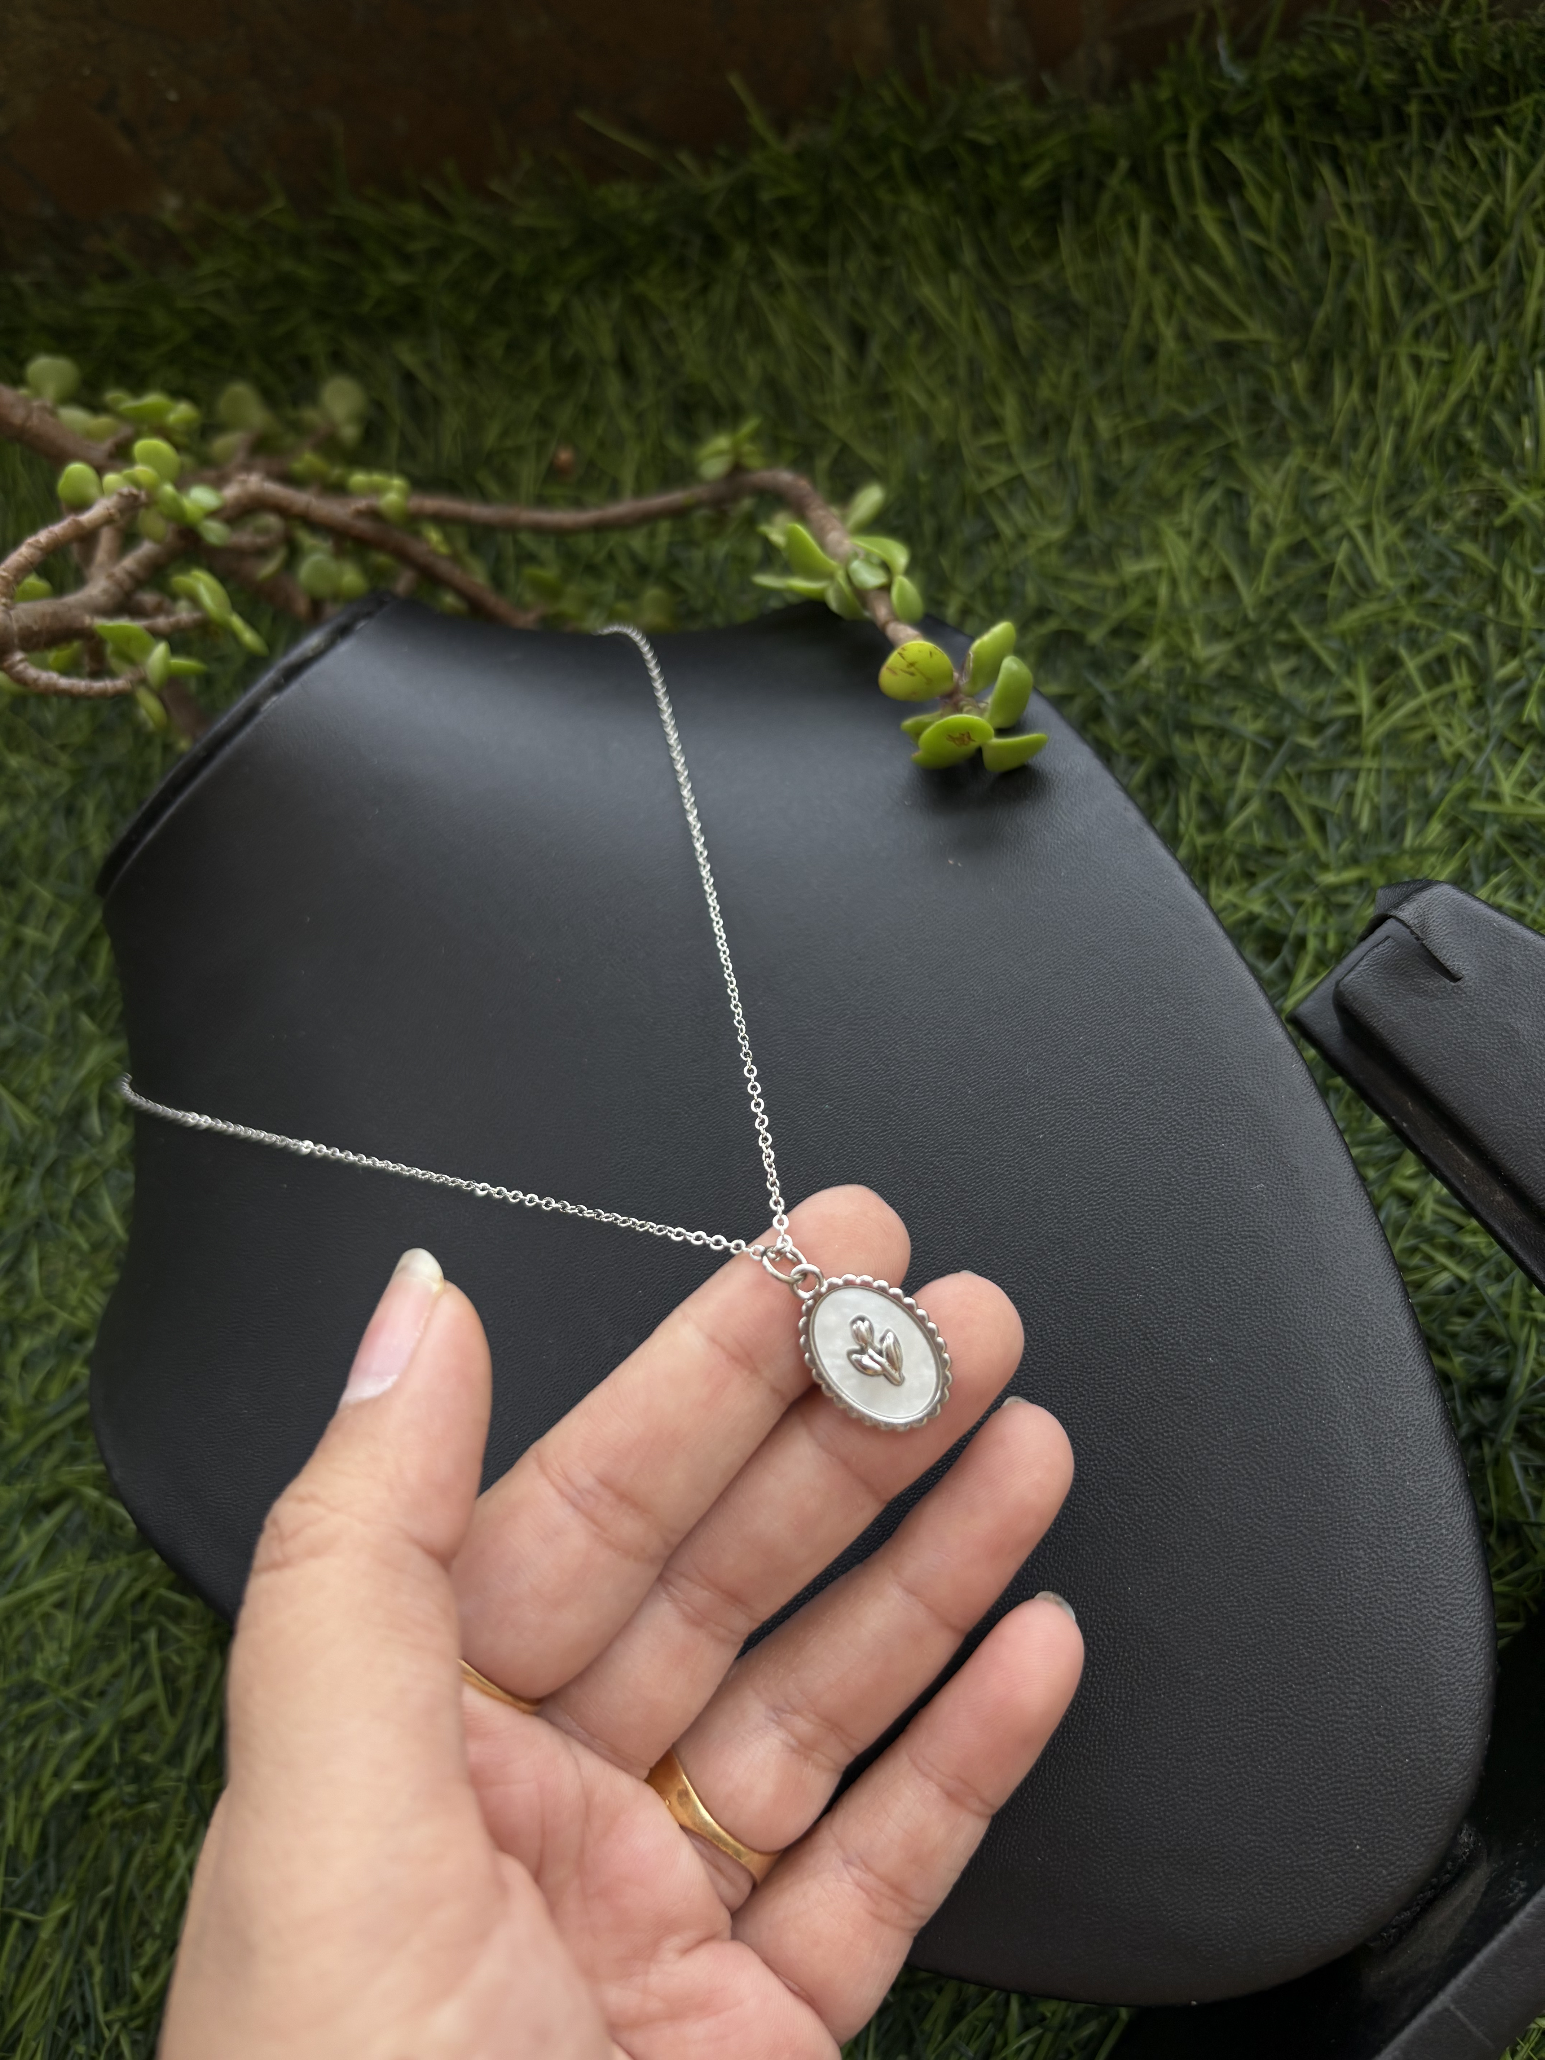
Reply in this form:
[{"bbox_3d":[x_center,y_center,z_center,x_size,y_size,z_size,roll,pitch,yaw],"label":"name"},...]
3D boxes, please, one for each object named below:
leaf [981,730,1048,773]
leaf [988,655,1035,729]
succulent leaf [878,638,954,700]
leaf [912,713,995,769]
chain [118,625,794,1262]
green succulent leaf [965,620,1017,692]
[{"bbox_3d":[0.037,-0.043,0.238,0.010,0.006,0.004,-20,25,1],"label":"leaf"},{"bbox_3d":[0.037,-0.052,0.238,0.004,0.007,0.011,22,90,57],"label":"leaf"},{"bbox_3d":[0.022,-0.055,0.237,0.011,0.004,0.009,7,73,8],"label":"succulent leaf"},{"bbox_3d":[0.028,-0.044,0.236,0.012,0.004,0.008,-19,58,2],"label":"leaf"},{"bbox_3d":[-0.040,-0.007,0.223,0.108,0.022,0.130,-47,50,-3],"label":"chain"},{"bbox_3d":[0.034,-0.058,0.240,0.004,0.007,0.011,29,85,50],"label":"green succulent leaf"}]

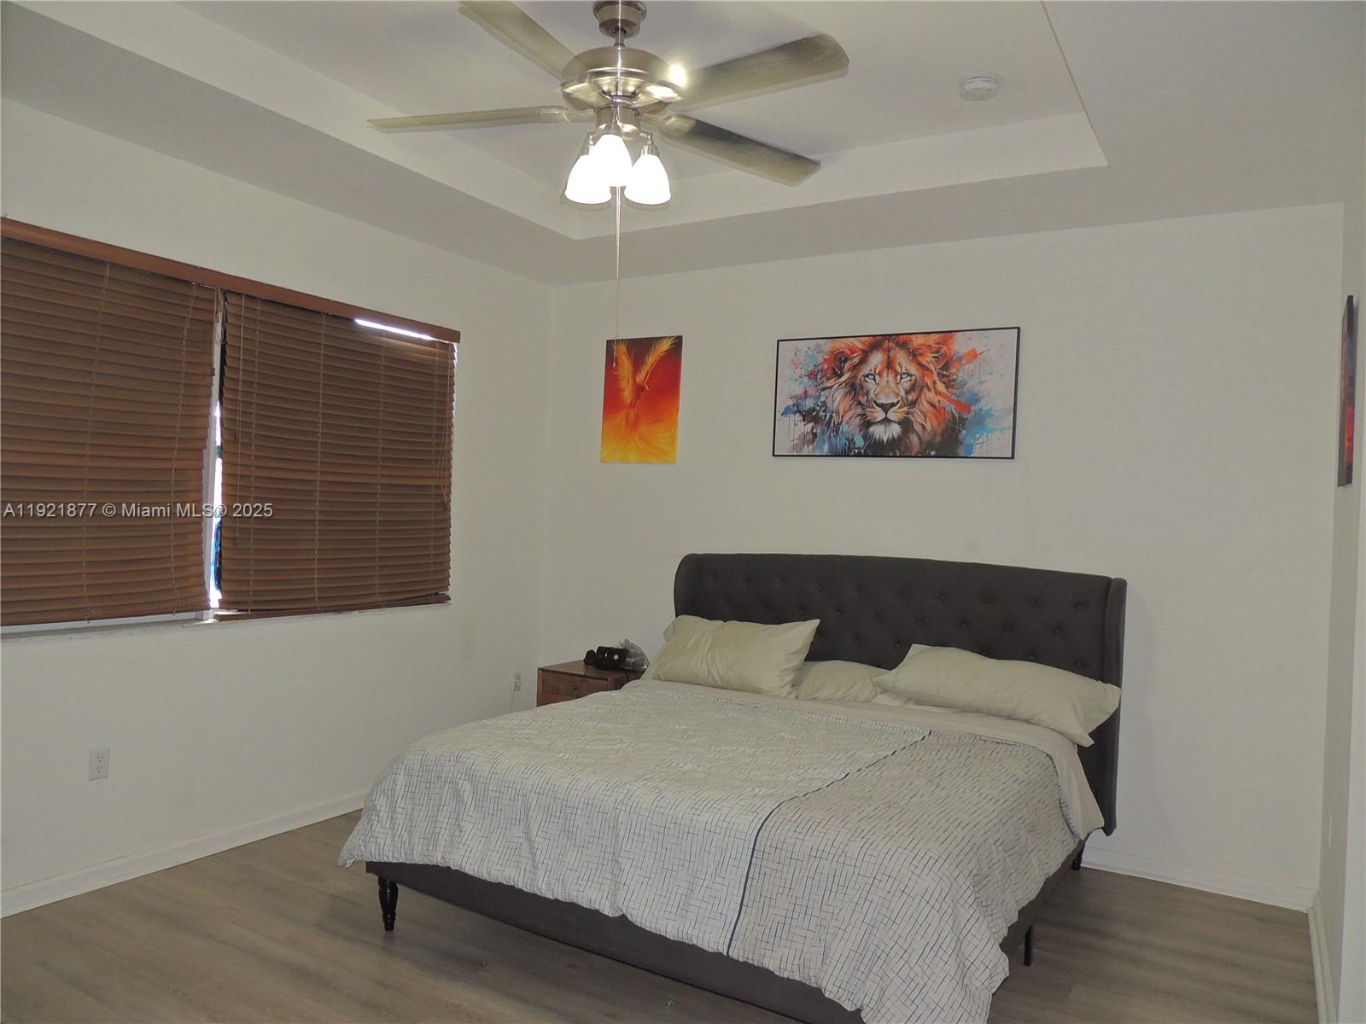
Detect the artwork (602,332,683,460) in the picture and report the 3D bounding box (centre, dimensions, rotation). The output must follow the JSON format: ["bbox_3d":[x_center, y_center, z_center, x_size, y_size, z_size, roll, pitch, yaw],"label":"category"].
[{"bbox_3d":[-0.243,-0.624,5.320,0.511,0.707,0.025,2,0,31],"label":"artwork"}]

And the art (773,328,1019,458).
[{"bbox_3d":[0.985,-0.558,4.576,1.201,0.603,0.030,2,0,31],"label":"art"}]

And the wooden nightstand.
[{"bbox_3d":[-0.472,1.147,5.131,0.472,0.596,0.420,2,0,31],"label":"wooden nightstand"}]

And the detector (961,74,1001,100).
[{"bbox_3d":[1.030,-1.460,3.277,0.130,0.036,0.130,2,0,31],"label":"detector"}]

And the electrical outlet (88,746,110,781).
[{"bbox_3d":[-2.154,0.932,3.501,0.008,0.115,0.072,2,0,31],"label":"electrical outlet"}]

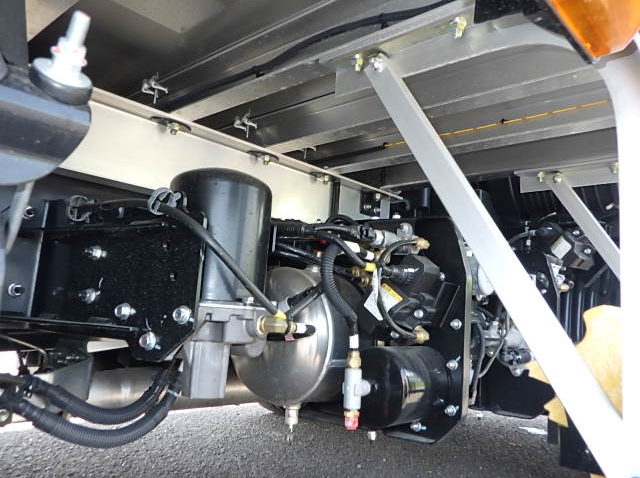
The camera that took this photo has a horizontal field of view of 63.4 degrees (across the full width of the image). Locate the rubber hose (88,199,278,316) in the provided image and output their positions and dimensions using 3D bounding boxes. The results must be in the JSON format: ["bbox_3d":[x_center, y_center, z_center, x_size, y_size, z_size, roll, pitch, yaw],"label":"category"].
[{"bbox_3d":[-0.229,0.014,0.719,0.378,0.168,0.081,0,-9,26],"label":"rubber hose"}]

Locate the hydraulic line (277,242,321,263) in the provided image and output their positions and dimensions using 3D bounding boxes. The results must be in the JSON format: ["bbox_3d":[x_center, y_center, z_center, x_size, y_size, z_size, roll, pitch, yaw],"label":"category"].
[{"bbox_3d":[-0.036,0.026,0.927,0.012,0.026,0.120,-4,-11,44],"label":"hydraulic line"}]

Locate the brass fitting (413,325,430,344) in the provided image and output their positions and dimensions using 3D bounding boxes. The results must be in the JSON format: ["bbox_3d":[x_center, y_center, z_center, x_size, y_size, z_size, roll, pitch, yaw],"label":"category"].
[{"bbox_3d":[0.194,0.183,0.990,0.030,0.034,0.032,-4,-11,42],"label":"brass fitting"}]

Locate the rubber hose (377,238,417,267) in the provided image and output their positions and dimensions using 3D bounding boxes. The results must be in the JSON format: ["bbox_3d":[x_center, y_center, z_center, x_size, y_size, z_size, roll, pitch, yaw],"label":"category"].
[{"bbox_3d":[0.159,0.030,1.060,0.070,0.060,0.050,-4,-11,40],"label":"rubber hose"}]

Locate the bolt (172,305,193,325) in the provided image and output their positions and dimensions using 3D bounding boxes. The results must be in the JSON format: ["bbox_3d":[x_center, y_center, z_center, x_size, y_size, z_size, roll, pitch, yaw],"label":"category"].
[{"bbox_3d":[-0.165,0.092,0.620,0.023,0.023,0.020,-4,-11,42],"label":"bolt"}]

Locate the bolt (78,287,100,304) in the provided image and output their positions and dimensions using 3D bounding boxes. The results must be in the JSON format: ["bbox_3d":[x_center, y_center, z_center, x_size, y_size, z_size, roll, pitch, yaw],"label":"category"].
[{"bbox_3d":[-0.331,0.081,0.737,0.021,0.021,0.022,-4,-11,40],"label":"bolt"}]

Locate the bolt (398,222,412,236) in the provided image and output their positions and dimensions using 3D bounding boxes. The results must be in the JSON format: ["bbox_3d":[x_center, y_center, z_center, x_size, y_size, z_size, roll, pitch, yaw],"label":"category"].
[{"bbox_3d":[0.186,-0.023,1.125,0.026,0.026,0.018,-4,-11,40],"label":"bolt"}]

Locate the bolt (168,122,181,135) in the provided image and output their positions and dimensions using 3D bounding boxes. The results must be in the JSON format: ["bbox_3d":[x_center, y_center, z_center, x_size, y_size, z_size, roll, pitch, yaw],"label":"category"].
[{"bbox_3d":[-0.332,-0.252,1.180,0.025,0.026,0.025,-4,-11,42],"label":"bolt"}]

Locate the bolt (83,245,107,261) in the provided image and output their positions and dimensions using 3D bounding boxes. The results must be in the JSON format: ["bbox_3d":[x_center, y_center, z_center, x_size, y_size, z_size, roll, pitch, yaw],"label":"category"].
[{"bbox_3d":[-0.347,0.022,0.800,0.023,0.023,0.025,-4,-11,42],"label":"bolt"}]

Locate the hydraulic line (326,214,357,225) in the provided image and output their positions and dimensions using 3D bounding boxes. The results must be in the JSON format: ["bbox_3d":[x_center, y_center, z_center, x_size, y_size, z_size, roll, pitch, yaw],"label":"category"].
[{"bbox_3d":[0.047,-0.041,1.080,0.050,0.026,0.040,-4,-11,40],"label":"hydraulic line"}]

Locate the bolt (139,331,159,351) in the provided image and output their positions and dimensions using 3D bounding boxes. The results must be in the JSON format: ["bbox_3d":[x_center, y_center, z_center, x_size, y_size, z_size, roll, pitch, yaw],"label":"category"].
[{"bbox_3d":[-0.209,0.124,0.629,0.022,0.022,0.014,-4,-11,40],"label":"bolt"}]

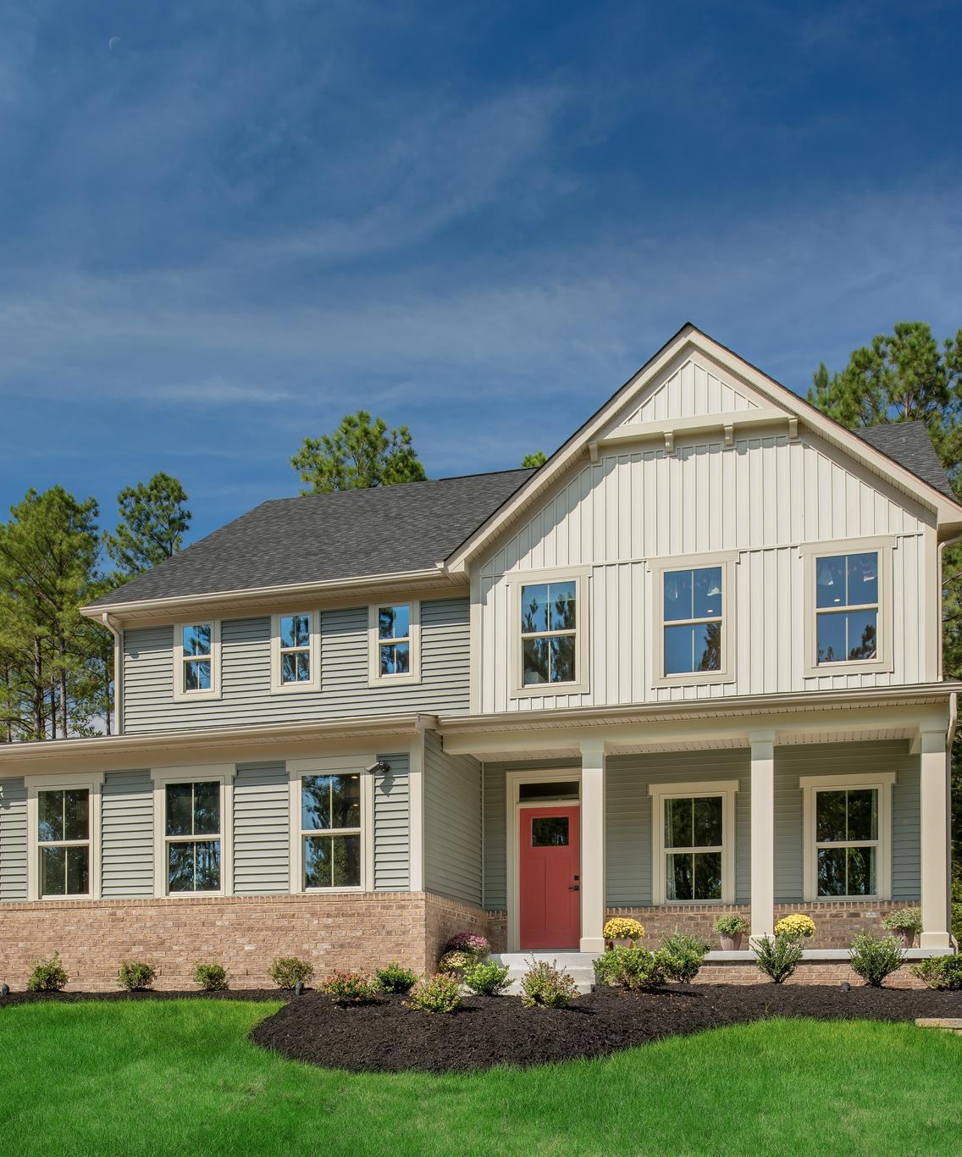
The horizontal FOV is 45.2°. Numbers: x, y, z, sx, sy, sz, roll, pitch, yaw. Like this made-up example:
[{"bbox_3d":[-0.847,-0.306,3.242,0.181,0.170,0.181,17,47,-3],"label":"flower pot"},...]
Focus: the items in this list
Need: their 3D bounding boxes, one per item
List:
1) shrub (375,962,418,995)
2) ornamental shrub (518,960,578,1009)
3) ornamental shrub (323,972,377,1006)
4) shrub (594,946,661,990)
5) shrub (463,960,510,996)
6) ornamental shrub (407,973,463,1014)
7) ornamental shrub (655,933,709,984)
[{"bbox_3d":[-0.989,4.664,13.500,0.496,0.303,0.496,0,-10,0],"label":"shrub"},{"bbox_3d":[0.789,4.770,13.600,0.687,0.556,0.680,0,-6,0],"label":"ornamental shrub"},{"bbox_3d":[-1.474,4.577,12.900,0.593,0.307,0.593,0,-10,0],"label":"ornamental shrub"},{"bbox_3d":[1.776,4.672,13.900,0.782,0.521,0.720,0,-6,0],"label":"shrub"},{"bbox_3d":[0.073,4.794,13.900,0.543,0.442,0.550,0,-6,0],"label":"shrub"},{"bbox_3d":[-0.502,4.523,12.600,0.593,0.370,0.593,0,-10,0],"label":"ornamental shrub"},{"bbox_3d":[2.402,4.533,13.800,0.634,0.532,0.634,0,-10,0],"label":"ornamental shrub"}]

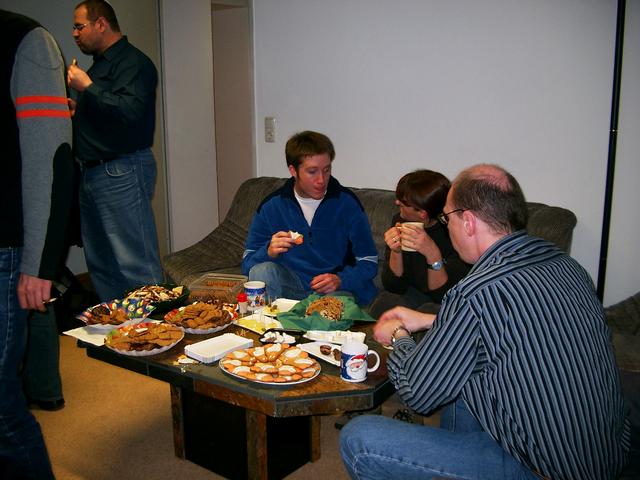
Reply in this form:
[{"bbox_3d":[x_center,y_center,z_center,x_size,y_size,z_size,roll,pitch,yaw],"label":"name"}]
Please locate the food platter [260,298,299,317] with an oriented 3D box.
[{"bbox_3d":[-0.139,0.244,2.550,0.125,0.030,0.170,4,12,21],"label":"food platter"}]

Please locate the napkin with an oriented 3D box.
[{"bbox_3d":[0.021,0.245,2.433,0.290,0.070,0.270,-6,12,-26],"label":"napkin"}]

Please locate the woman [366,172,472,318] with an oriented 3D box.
[{"bbox_3d":[0.391,0.240,2.692,0.480,0.980,0.700,6,12,29],"label":"woman"}]

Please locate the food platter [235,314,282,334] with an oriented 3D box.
[{"bbox_3d":[-0.203,0.280,2.364,0.165,0.030,0.125,9,14,40],"label":"food platter"}]

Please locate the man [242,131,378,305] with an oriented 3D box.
[{"bbox_3d":[-0.044,0.126,2.904,0.560,1.130,0.750,2,11,13],"label":"man"}]

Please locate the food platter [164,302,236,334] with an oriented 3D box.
[{"bbox_3d":[-0.411,0.261,2.380,0.255,0.064,0.255,0,11,0],"label":"food platter"}]

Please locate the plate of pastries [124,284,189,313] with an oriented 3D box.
[{"bbox_3d":[-0.595,0.226,2.516,0.237,0.085,0.237,0,11,0],"label":"plate of pastries"}]

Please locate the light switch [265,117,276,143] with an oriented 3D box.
[{"bbox_3d":[-0.298,-0.661,4.120,0.081,0.152,0.018,9,14,40],"label":"light switch"}]

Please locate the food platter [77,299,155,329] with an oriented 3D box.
[{"bbox_3d":[-0.713,0.265,2.380,0.262,0.060,0.255,0,11,0],"label":"food platter"}]

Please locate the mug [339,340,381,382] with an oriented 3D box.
[{"bbox_3d":[0.114,0.334,1.896,0.112,0.096,0.080,-1,11,-3],"label":"mug"}]

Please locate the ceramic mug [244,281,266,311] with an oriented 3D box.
[{"bbox_3d":[-0.244,0.206,2.589,0.088,0.093,0.092,0,11,0],"label":"ceramic mug"}]

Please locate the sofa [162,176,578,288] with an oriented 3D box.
[{"bbox_3d":[0.077,0.219,3.159,1.920,0.850,0.900,9,14,40],"label":"sofa"}]

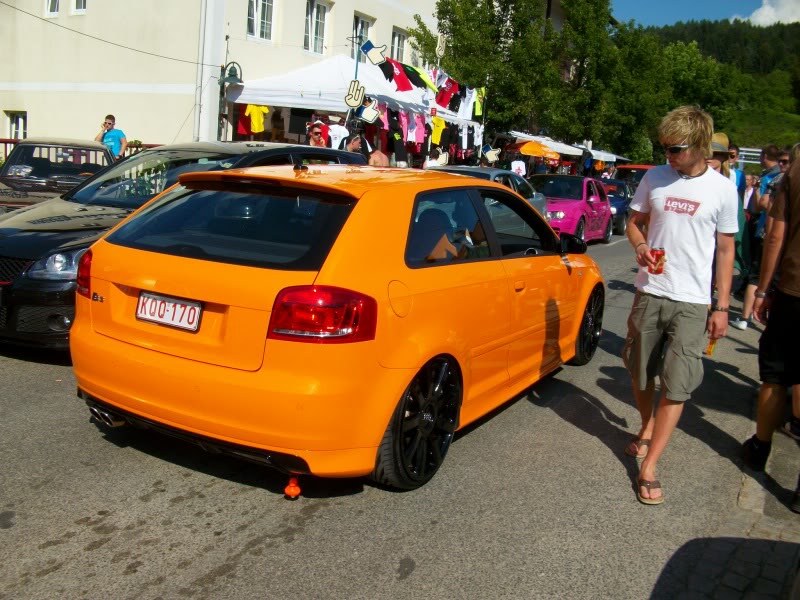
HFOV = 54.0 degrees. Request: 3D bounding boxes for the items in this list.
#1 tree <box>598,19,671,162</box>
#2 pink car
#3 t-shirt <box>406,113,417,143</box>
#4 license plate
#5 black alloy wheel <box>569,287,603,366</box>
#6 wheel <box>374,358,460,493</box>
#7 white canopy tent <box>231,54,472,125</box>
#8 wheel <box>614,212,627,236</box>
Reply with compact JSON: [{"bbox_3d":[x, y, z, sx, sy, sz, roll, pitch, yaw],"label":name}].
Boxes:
[{"bbox_3d":[11.292,-9.502,38.000,4.600,8.000,4.600,10,13,26],"label":"tree"},{"bbox_3d":[3.360,-1.925,16.630,1.770,1.410,4.200,9,11,26],"label":"pink car"},{"bbox_3d":[0.249,-3.732,17.000,0.130,0.660,0.500,11,13,28],"label":"t-shirt"},{"bbox_3d":[-0.960,0.047,3.260,0.345,0.115,0.020,10,1,29],"label":"license plate"},{"bbox_3d":[1.322,0.152,5.852,0.235,0.650,0.650,10,13,29],"label":"black alloy wheel"},{"bbox_3d":[0.042,0.520,3.645,0.235,0.650,0.650,10,13,29],"label":"wheel"},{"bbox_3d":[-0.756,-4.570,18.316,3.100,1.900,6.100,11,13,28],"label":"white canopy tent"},{"bbox_3d":[5.599,-1.922,20.000,0.210,0.620,0.620,9,11,26],"label":"wheel"}]

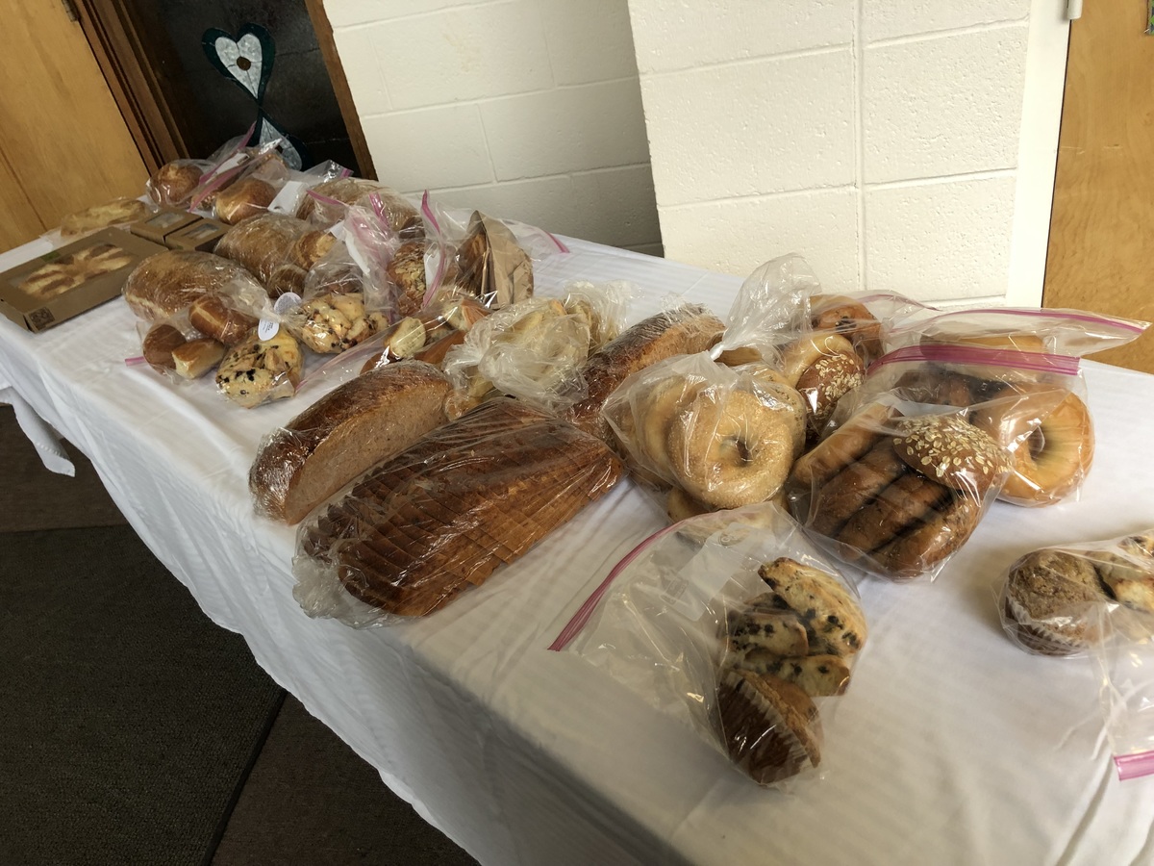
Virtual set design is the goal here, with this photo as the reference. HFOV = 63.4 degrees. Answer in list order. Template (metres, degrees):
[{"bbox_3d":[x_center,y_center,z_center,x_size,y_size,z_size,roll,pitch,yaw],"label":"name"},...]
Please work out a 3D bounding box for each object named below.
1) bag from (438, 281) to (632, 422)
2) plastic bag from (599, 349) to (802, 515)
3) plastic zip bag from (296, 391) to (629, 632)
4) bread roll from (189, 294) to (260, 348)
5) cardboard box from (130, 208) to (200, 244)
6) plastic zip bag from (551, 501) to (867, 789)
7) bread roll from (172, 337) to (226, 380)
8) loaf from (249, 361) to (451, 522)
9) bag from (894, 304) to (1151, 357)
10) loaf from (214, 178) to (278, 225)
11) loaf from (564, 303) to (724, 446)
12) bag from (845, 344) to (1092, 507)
[{"bbox_3d":[-0.048,-0.140,1.269,0.200,0.110,0.280,23,48,41],"label":"bag"},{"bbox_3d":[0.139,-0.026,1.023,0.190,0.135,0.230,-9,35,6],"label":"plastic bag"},{"bbox_3d":[-0.139,0.059,1.024,0.325,0.100,0.195,-31,38,-24],"label":"plastic zip bag"},{"bbox_3d":[-0.551,-0.178,1.456,0.115,0.062,0.095,14,43,33],"label":"bread roll"},{"bbox_3d":[-0.869,-0.427,2.000,0.158,0.050,0.097,20,46,38],"label":"cardboard box"},{"bbox_3d":[0.135,0.147,0.824,0.245,0.085,0.245,-34,40,-28],"label":"plastic zip bag"},{"bbox_3d":[-0.591,-0.117,1.457,0.088,0.052,0.058,-9,35,6],"label":"bread roll"},{"bbox_3d":[-0.296,-0.015,1.182,0.275,0.100,0.130,-35,40,-29],"label":"loaf"},{"bbox_3d":[0.473,-0.080,1.030,0.265,0.095,0.190,7,39,26],"label":"bag"},{"bbox_3d":[-0.698,-0.482,1.982,0.150,0.095,0.120,-17,35,-7],"label":"loaf"},{"bbox_3d":[0.073,-0.077,1.159,0.280,0.090,0.115,-35,40,-29],"label":"loaf"},{"bbox_3d":[0.412,-0.043,0.978,0.250,0.115,0.190,14,43,33],"label":"bag"}]

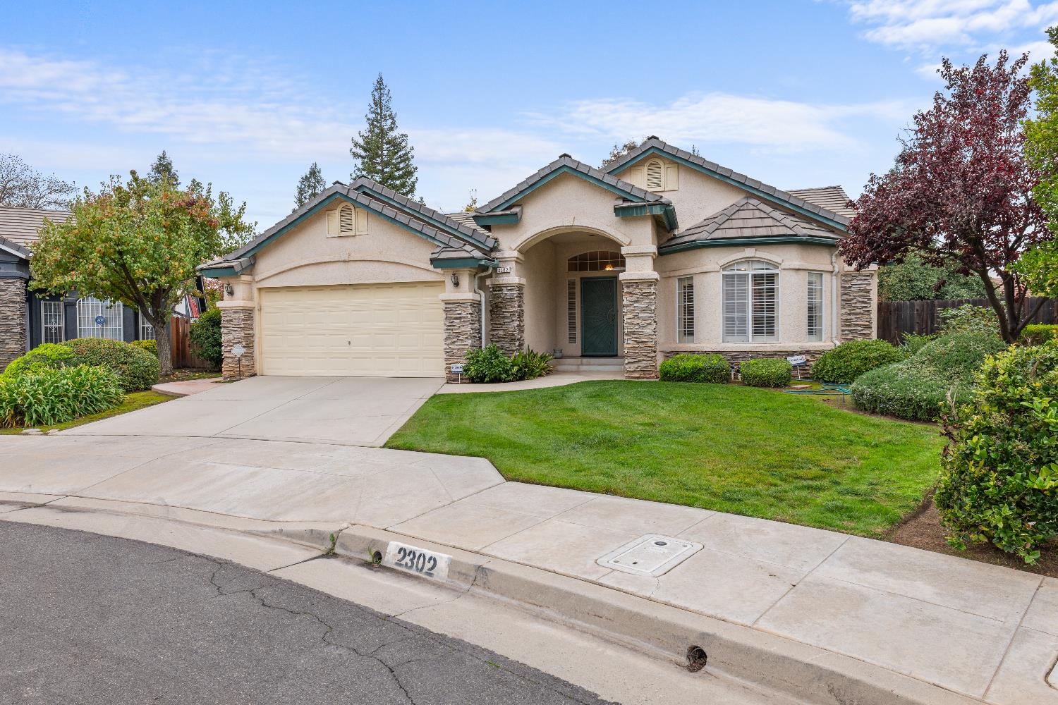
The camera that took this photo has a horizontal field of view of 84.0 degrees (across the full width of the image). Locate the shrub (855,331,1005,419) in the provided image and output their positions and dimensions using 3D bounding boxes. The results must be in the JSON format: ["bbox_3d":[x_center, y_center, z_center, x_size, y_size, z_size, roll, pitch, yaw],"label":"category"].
[{"bbox_3d":[6.256,0.226,9.112,2.250,1.170,2.400,0,1,16],"label":"shrub"}]

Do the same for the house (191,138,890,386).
[{"bbox_3d":[1.231,-2.264,18.073,15.700,5.510,12.950,0,1,16],"label":"house"}]

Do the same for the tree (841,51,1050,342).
[{"bbox_3d":[7.818,-2.487,10.965,3.700,6.190,3.700,0,1,16],"label":"tree"}]

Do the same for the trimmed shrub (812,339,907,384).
[{"bbox_3d":[6.909,0.163,12.209,1.800,0.880,1.500,0,1,16],"label":"trimmed shrub"}]

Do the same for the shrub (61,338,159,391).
[{"bbox_3d":[-9.275,0.222,12.912,1.950,1.100,1.800,0,1,16],"label":"shrub"}]

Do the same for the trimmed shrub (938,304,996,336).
[{"bbox_3d":[9.165,-0.250,12.316,1.100,1.540,1.100,0,1,16],"label":"trimmed shrub"}]

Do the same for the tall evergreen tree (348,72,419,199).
[{"bbox_3d":[-10.259,-9.942,42.211,5.800,20.060,5.800,0,1,16],"label":"tall evergreen tree"}]

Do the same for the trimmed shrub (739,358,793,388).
[{"bbox_3d":[4.684,0.387,11.606,1.020,0.550,0.920,0,1,16],"label":"trimmed shrub"}]

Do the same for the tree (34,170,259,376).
[{"bbox_3d":[-10.191,-2.109,15.557,5.200,5.420,5.200,0,1,16],"label":"tree"}]

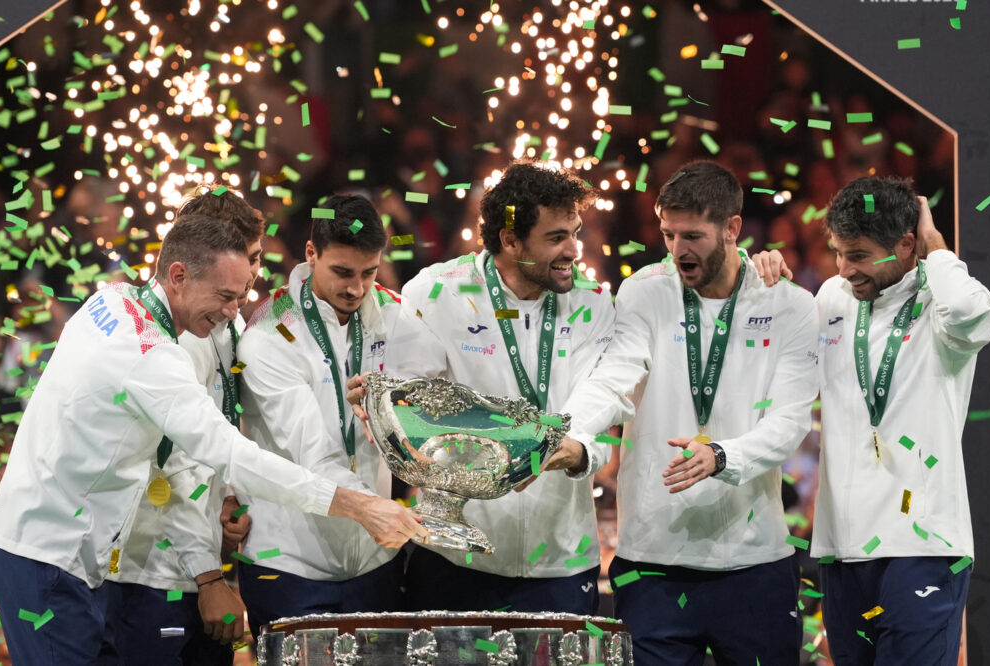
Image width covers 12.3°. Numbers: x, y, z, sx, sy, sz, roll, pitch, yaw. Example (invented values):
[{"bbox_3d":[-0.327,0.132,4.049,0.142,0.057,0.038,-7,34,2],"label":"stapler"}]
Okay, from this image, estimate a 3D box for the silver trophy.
[{"bbox_3d":[-0.063,0.280,9.750,0.455,0.335,0.455,11,3,0],"label":"silver trophy"}]

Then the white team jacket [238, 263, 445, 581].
[{"bbox_3d":[-0.344,0.195,10.080,0.460,0.690,0.400,2,-6,-20],"label":"white team jacket"}]

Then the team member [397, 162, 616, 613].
[{"bbox_3d":[0.030,0.569,10.080,0.510,1.900,0.400,1,-6,-12],"label":"team member"}]

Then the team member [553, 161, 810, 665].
[{"bbox_3d":[0.425,0.566,9.970,0.580,1.890,0.520,0,-5,0],"label":"team member"}]

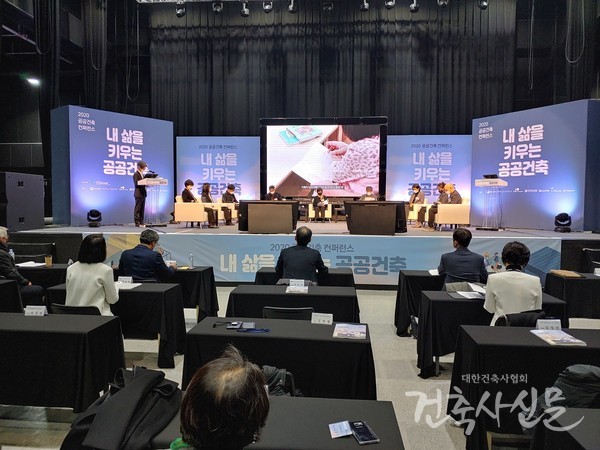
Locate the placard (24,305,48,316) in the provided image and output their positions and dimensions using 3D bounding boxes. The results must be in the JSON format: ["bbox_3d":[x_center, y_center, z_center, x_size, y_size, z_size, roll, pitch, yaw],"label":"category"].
[{"bbox_3d":[-2.027,0.665,3.354,0.152,0.066,0.070,1,3,5],"label":"placard"}]

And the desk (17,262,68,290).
[{"bbox_3d":[-3.756,0.946,5.975,1.270,0.755,0.460,1,3,5],"label":"desk"}]

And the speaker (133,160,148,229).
[{"bbox_3d":[-3.940,-0.754,10.642,0.380,1.600,0.480,2,3,24],"label":"speaker"}]

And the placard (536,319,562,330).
[{"bbox_3d":[1.790,0.714,3.131,0.170,0.085,0.060,1,3,4],"label":"placard"}]

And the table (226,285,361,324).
[{"bbox_3d":[-0.050,1.050,4.477,1.290,0.755,0.460,1,3,4],"label":"table"}]

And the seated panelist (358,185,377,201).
[{"bbox_3d":[1.949,-0.571,12.362,0.550,1.130,0.750,1,3,12],"label":"seated panelist"}]

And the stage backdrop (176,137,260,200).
[{"bbox_3d":[-2.906,-1.665,15.665,3.020,3.000,0.150,0,3,4],"label":"stage backdrop"}]

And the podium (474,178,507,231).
[{"bbox_3d":[4.507,-0.473,10.192,0.450,1.200,0.620,-2,4,-43],"label":"podium"}]

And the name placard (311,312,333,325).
[{"bbox_3d":[0.168,0.696,3.262,0.163,0.085,0.060,1,3,7],"label":"name placard"}]

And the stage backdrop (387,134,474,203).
[{"bbox_3d":[4.395,-1.588,14.847,2.830,2.900,0.200,1,3,4],"label":"stage backdrop"}]

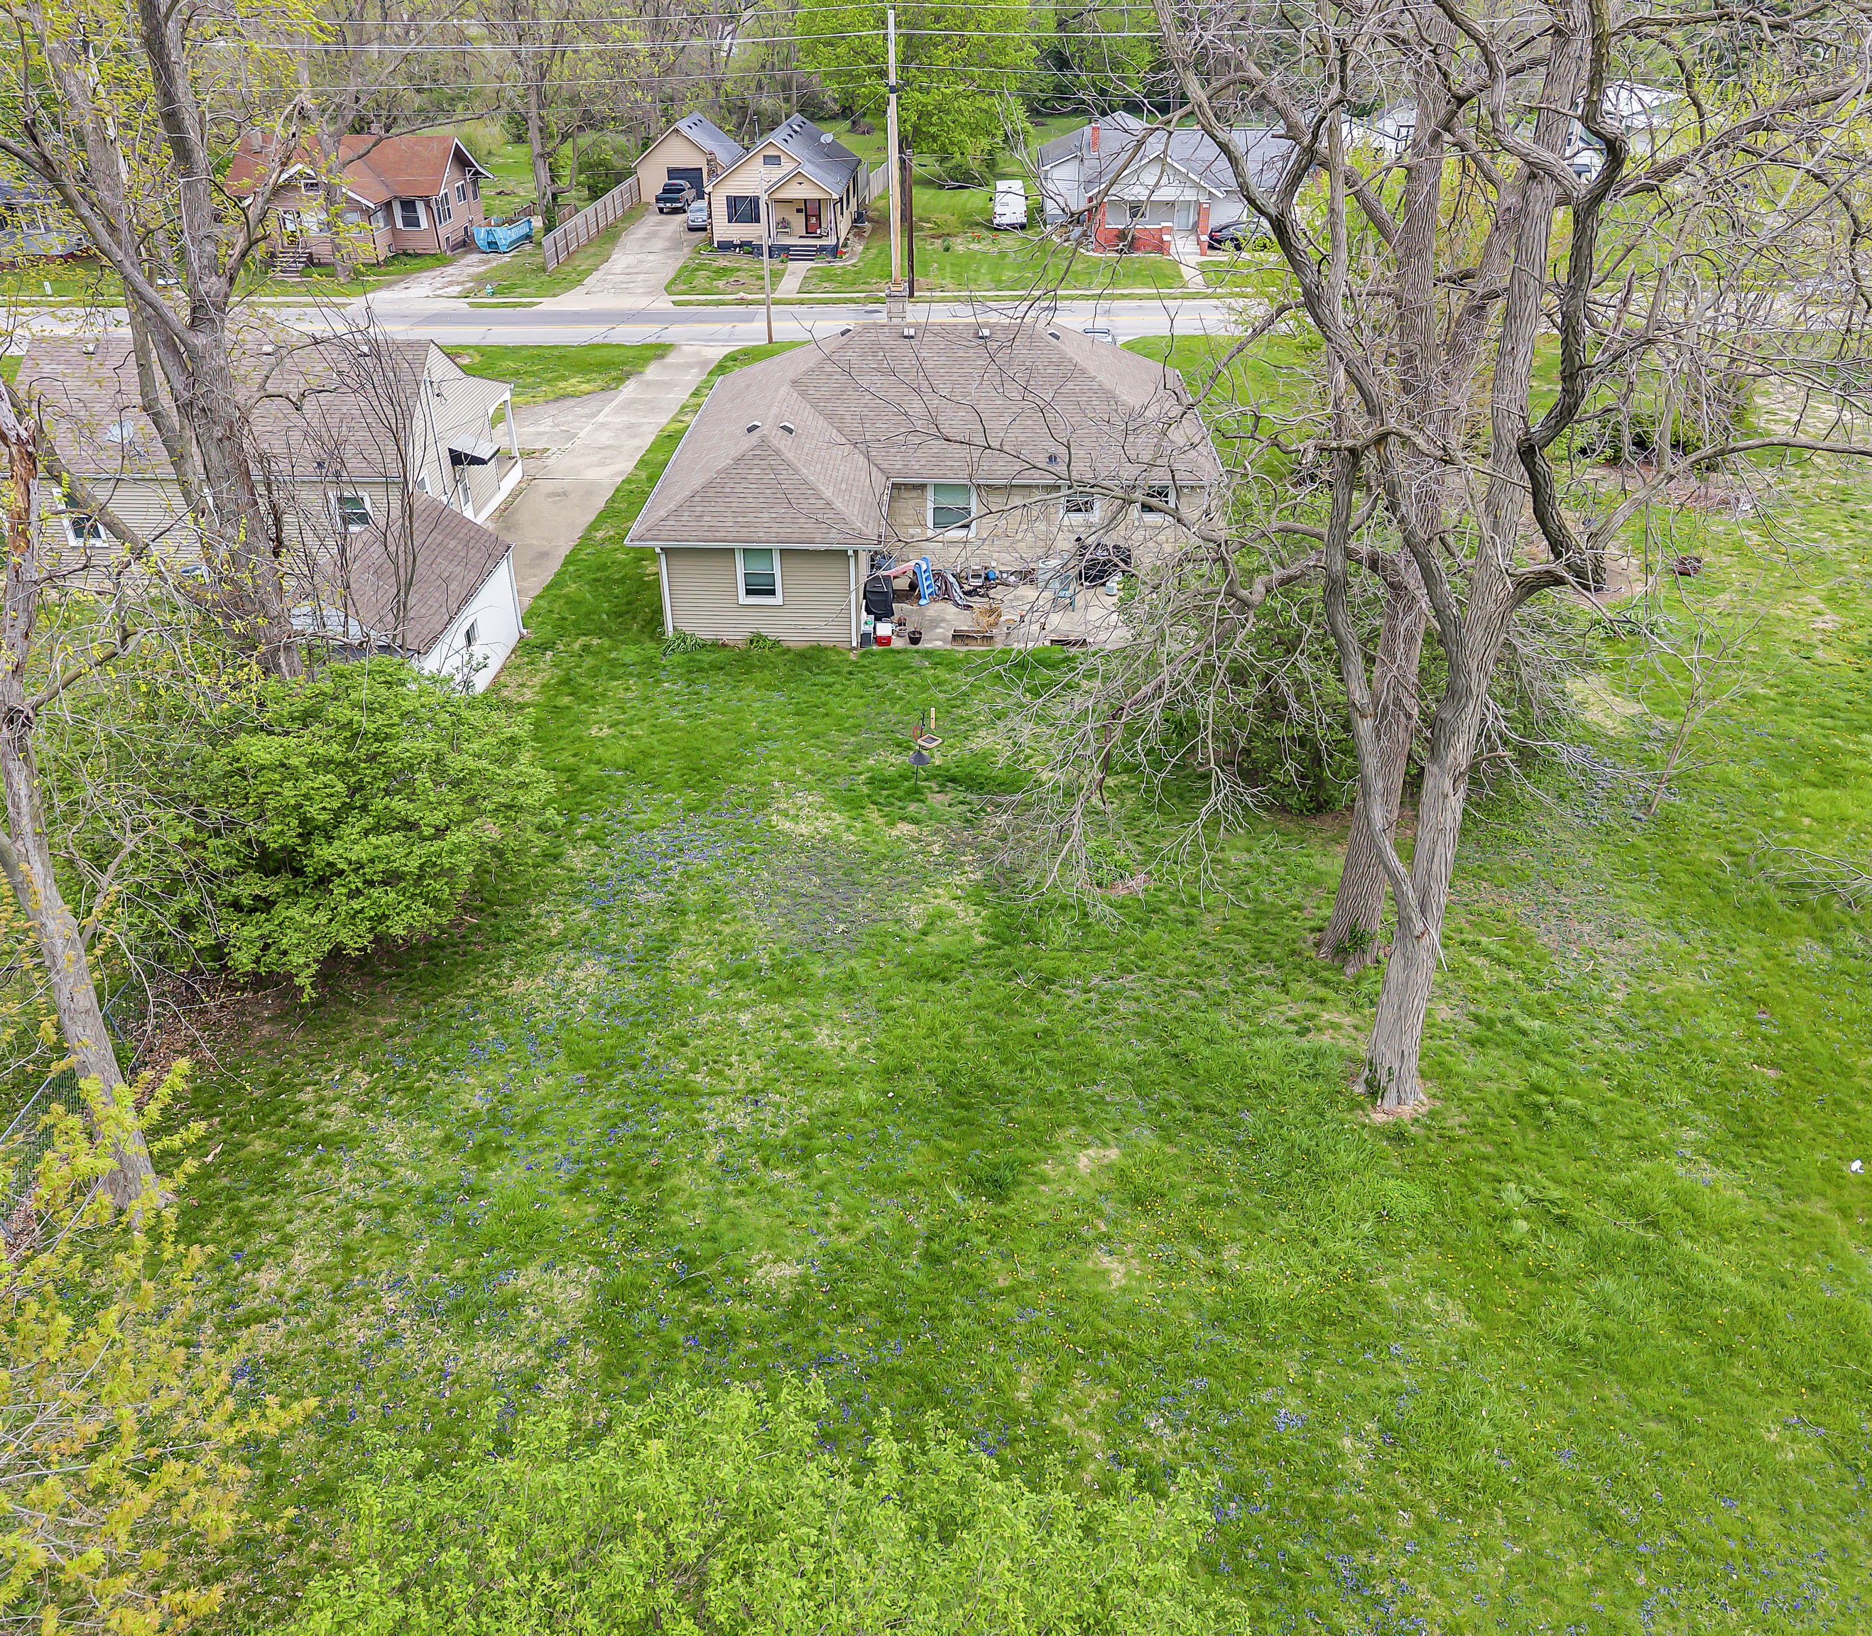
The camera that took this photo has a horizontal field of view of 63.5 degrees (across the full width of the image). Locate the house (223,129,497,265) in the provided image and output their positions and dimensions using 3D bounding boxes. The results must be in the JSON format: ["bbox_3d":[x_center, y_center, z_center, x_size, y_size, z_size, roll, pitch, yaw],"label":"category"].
[{"bbox_3d":[-33.361,-36.035,87.583,13.200,5.850,10.000,2,30,4],"label":"house"}]

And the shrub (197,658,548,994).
[{"bbox_3d":[-8.762,-0.335,25.401,5.700,3.900,5.800,0,30,0],"label":"shrub"}]

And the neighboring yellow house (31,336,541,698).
[{"bbox_3d":[-16.765,-8.349,37.628,14.200,5.450,19.200,1,30,2],"label":"neighboring yellow house"}]

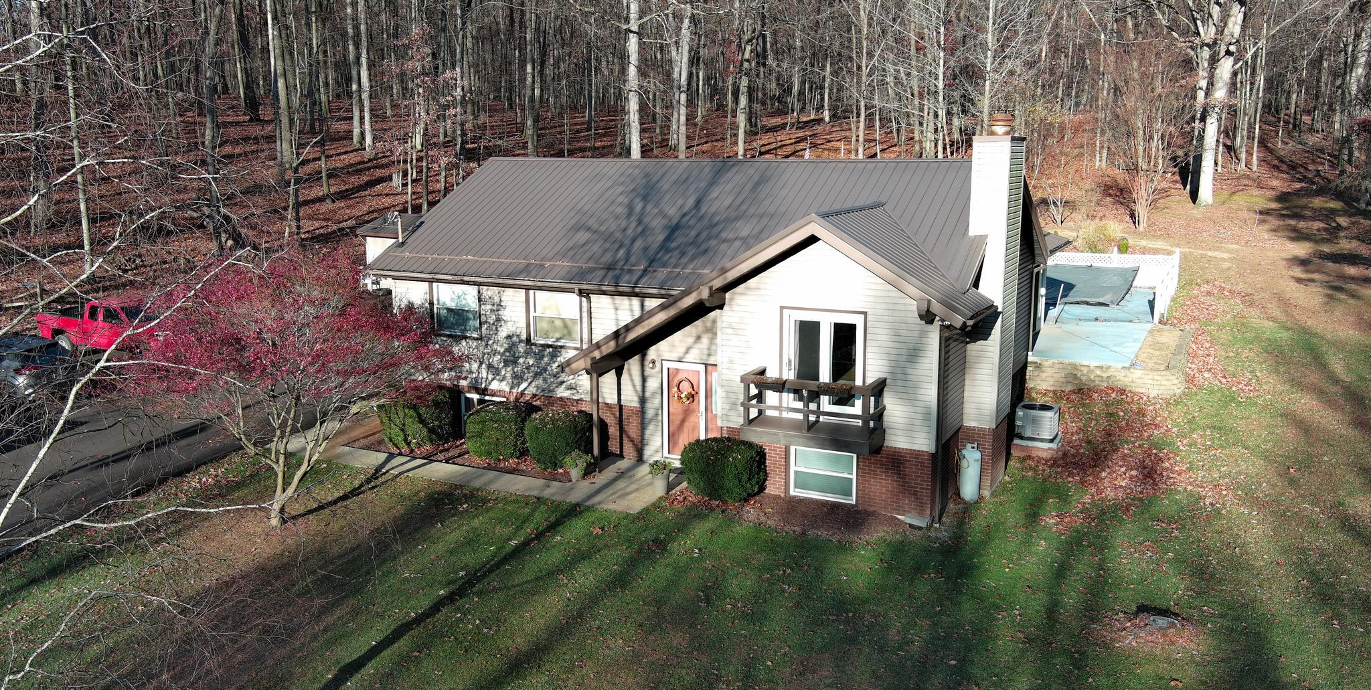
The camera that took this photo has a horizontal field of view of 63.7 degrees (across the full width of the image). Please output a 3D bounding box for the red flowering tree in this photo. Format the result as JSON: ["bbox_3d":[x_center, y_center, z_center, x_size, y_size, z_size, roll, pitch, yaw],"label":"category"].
[{"bbox_3d":[-7.086,0.954,18.930,5.500,4.500,5.200,5,12,27],"label":"red flowering tree"}]

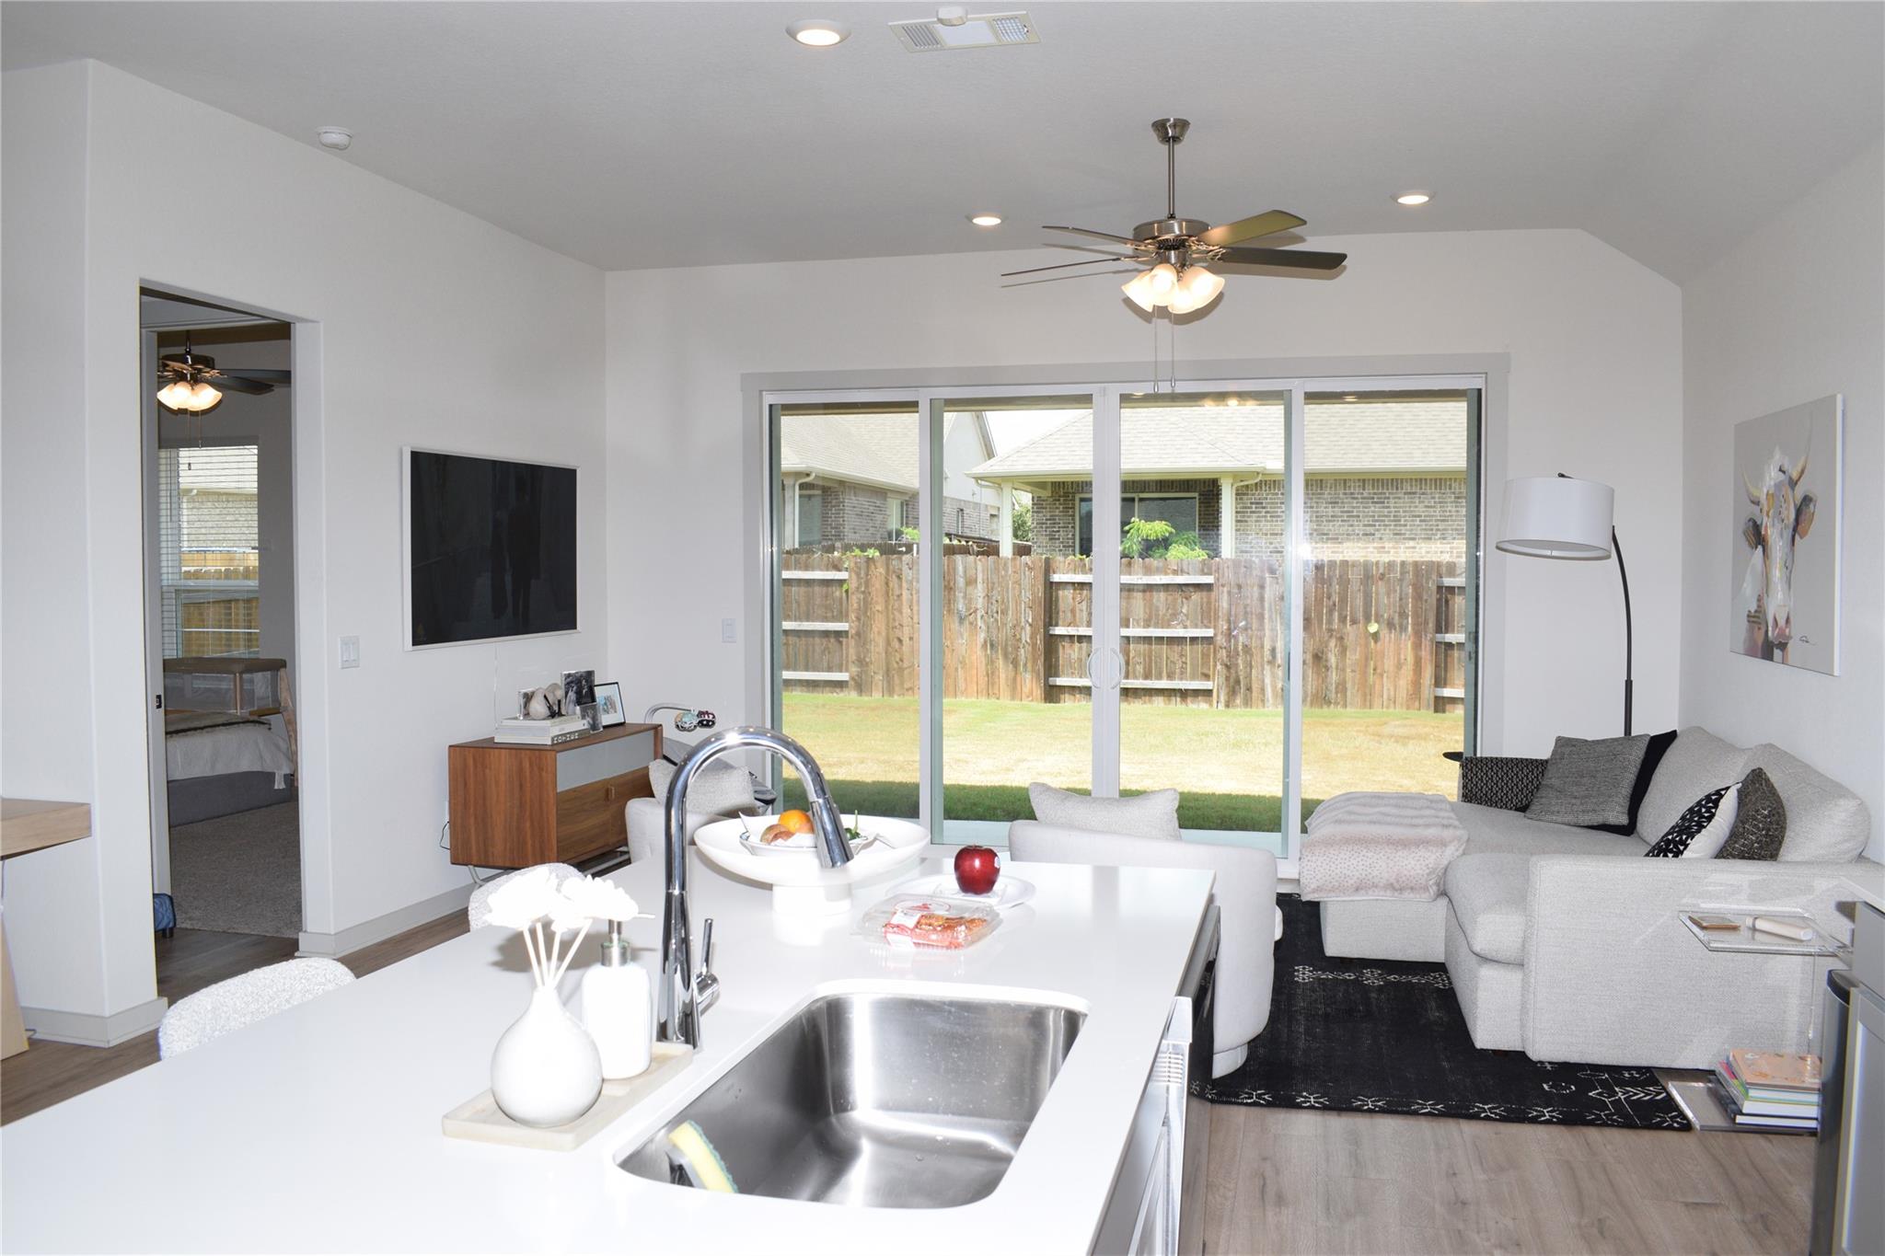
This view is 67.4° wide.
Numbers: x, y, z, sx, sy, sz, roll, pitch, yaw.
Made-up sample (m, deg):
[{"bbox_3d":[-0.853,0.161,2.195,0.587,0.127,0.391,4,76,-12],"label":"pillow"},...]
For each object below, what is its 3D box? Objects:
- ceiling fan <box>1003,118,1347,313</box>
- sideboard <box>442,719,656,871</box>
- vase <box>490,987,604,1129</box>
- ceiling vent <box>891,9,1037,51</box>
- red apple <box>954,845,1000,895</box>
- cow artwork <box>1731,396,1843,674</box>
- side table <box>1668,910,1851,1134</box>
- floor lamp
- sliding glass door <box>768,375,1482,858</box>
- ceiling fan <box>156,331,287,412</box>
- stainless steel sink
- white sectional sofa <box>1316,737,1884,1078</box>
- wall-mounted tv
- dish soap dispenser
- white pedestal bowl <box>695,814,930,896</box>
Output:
[{"bbox_3d":[0.792,-1.412,4.902,1.270,0.650,1.230,1,3,10],"label":"ceiling fan"},{"bbox_3d":[-1.791,0.877,6.718,0.500,0.738,1.055,1,3,15],"label":"sideboard"},{"bbox_3d":[-0.458,0.497,1.643,0.126,0.150,0.126,1,3,15],"label":"vase"},{"bbox_3d":[0.070,-1.722,4.114,0.400,0.020,0.238,1,3,15],"label":"ceiling vent"},{"bbox_3d":[0.065,0.457,2.660,0.085,0.085,0.085,0,3,0],"label":"red apple"},{"bbox_3d":[2.808,-0.302,4.734,0.027,0.845,1.060,1,3,15],"label":"cow artwork"},{"bbox_3d":[2.299,1.103,3.982,0.380,0.540,0.365,1,3,15],"label":"side table"},{"bbox_3d":[2.768,0.318,6.186,0.670,1.972,0.430,1,3,15],"label":"floor lamp"},{"bbox_3d":[0.783,-0.027,7.031,3.530,2.362,0.130,1,3,15],"label":"sliding glass door"},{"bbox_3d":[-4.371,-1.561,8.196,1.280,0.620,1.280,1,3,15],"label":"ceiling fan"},{"bbox_3d":[-0.066,0.675,1.762,0.430,0.220,0.720,1,3,15],"label":"stainless steel sink"},{"bbox_3d":[2.259,0.877,5.362,1.580,0.925,2.050,1,3,15],"label":"white sectional sofa"},{"bbox_3d":[-2.055,-0.366,6.633,0.040,0.844,1.420,1,3,15],"label":"wall-mounted tv"},{"bbox_3d":[-0.396,0.444,1.726,0.092,0.190,0.087,1,3,15],"label":"dish soap dispenser"},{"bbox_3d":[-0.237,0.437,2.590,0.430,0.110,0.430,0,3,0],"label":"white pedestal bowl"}]

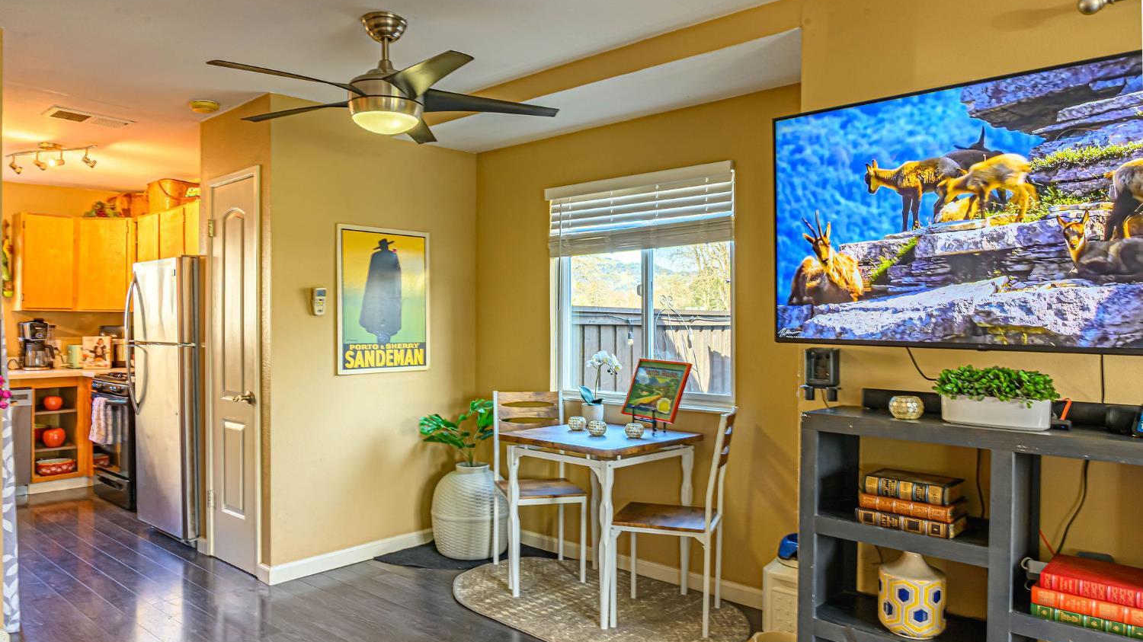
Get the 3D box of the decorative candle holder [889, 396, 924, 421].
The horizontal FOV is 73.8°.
[{"bbox_3d":[0.987,0.254,2.246,0.096,0.065,0.096,0,0,42],"label":"decorative candle holder"}]

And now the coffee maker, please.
[{"bbox_3d":[-4.182,0.185,5.950,0.250,0.390,0.200,0,0,34],"label":"coffee maker"}]

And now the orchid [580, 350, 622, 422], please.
[{"bbox_3d":[0.155,0.350,4.000,0.215,0.400,0.140,0,0,2],"label":"orchid"}]

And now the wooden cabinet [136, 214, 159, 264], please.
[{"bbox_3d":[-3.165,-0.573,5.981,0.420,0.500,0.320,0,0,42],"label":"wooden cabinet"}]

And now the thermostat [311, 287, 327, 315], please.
[{"bbox_3d":[-1.298,-0.102,3.938,0.030,0.143,0.066,0,0,42],"label":"thermostat"}]

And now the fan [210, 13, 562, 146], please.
[{"bbox_3d":[-0.700,-0.915,2.851,1.290,0.430,1.290,0,0,42],"label":"fan"}]

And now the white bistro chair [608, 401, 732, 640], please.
[{"bbox_3d":[0.455,0.841,3.328,0.485,0.920,0.390,0,0,18],"label":"white bistro chair"}]

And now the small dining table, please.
[{"bbox_3d":[0.129,0.918,3.595,0.705,0.765,0.690,0,0,44],"label":"small dining table"}]

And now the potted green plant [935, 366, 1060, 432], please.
[{"bbox_3d":[1.178,0.204,2.124,0.300,0.160,0.140,0,0,42],"label":"potted green plant"}]

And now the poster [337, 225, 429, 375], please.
[{"bbox_3d":[-1.031,-0.111,4.247,0.020,0.805,0.605,0,0,42],"label":"poster"}]

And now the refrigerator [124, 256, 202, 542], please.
[{"bbox_3d":[-2.250,0.462,4.774,0.715,1.675,0.795,0,0,42],"label":"refrigerator"}]

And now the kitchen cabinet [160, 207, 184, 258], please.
[{"bbox_3d":[-2.860,-0.593,5.750,0.450,0.460,0.330,0,0,42],"label":"kitchen cabinet"}]

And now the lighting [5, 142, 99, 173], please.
[{"bbox_3d":[-3.334,-1.051,4.872,0.830,0.150,0.150,0,0,23],"label":"lighting"}]

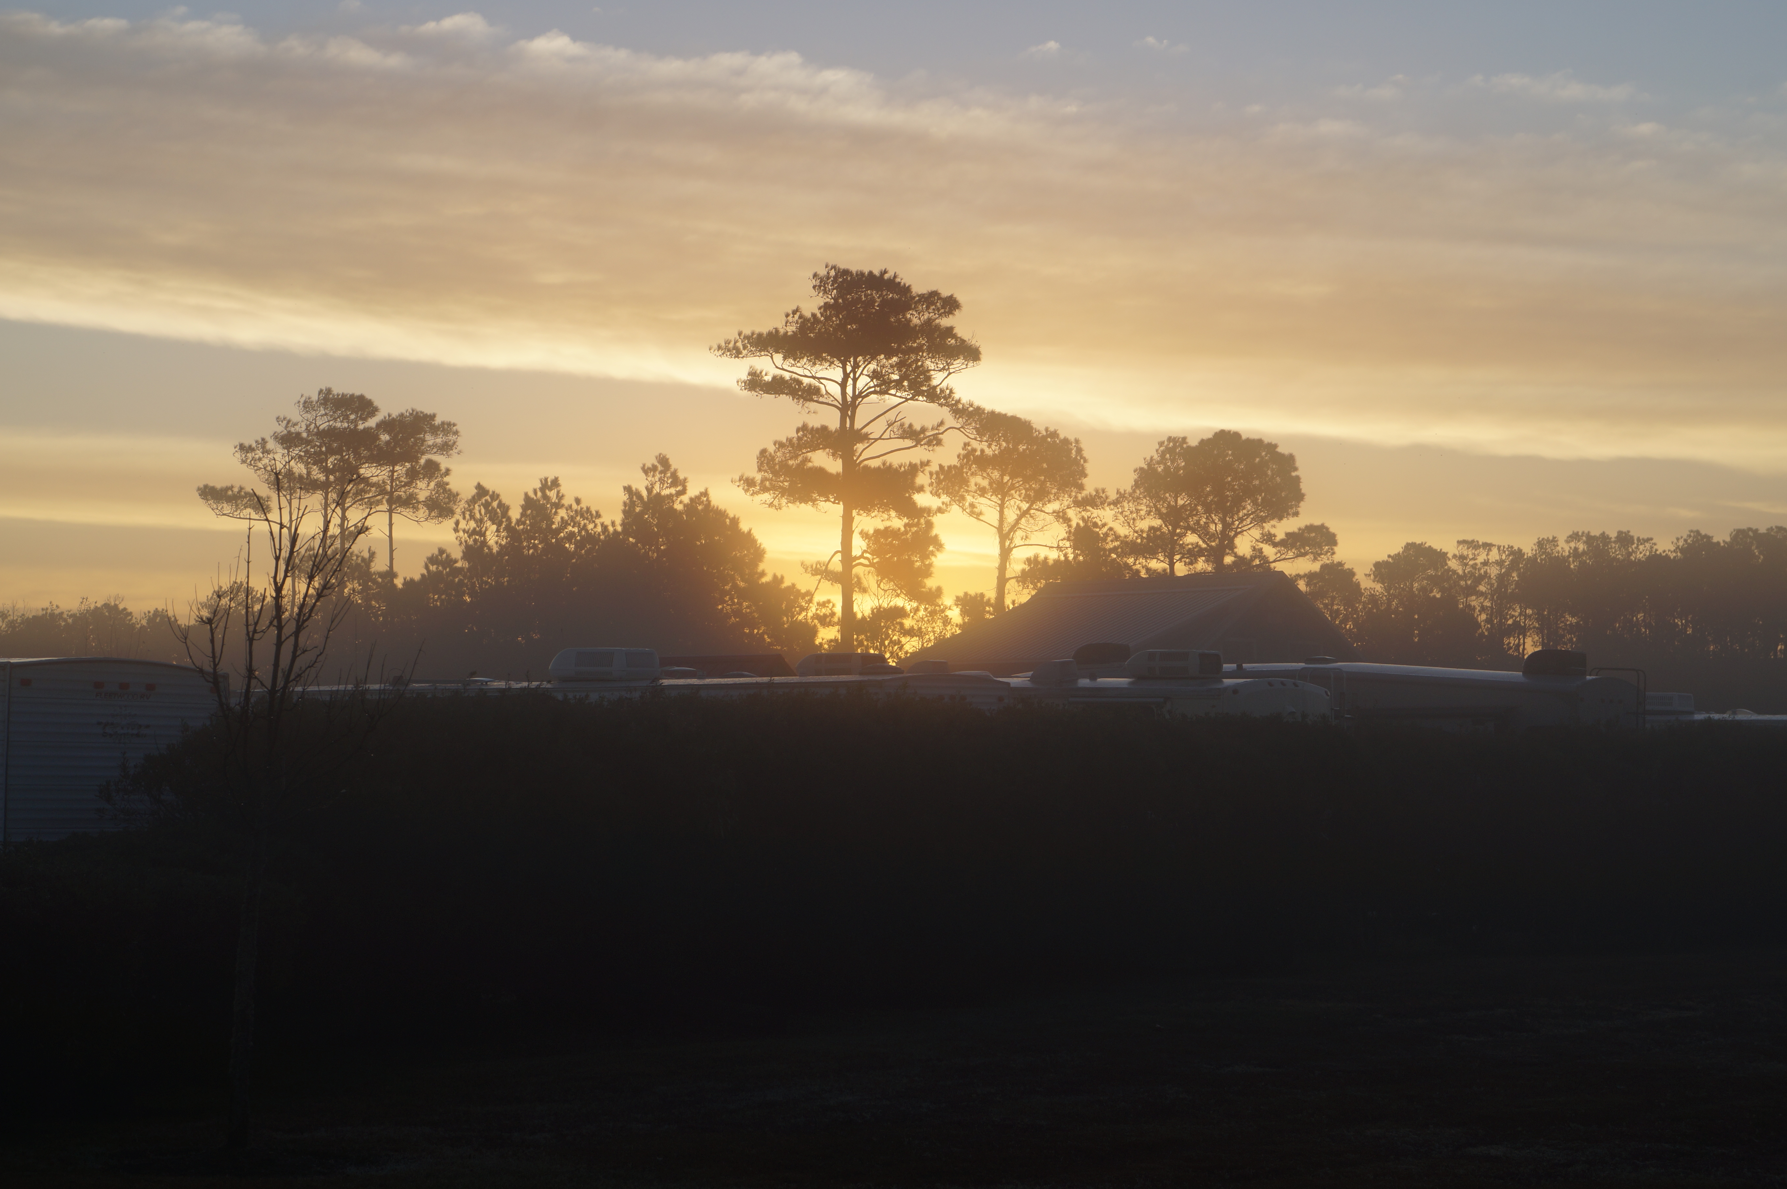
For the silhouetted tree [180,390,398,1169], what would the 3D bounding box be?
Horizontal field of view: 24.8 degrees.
[{"bbox_3d":[-3.488,1.060,23.500,1.300,4.300,1.250,0,-1,0],"label":"silhouetted tree"}]

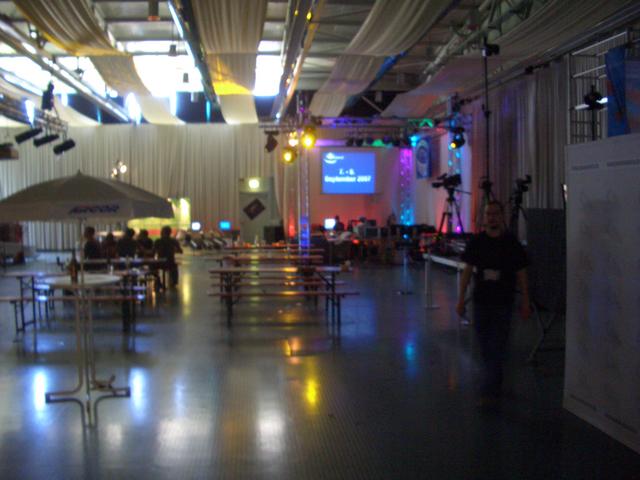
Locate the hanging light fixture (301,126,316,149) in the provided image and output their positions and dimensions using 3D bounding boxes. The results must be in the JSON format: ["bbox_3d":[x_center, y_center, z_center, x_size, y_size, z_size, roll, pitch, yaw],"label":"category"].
[{"bbox_3d":[-0.338,-3.010,19.000,0.420,0.600,0.460,0,3,0],"label":"hanging light fixture"}]

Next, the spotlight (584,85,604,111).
[{"bbox_3d":[3.903,-2.026,9.200,0.290,0.370,0.330,-1,3,-18],"label":"spotlight"}]

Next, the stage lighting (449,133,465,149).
[{"bbox_3d":[3.902,-2.845,18.500,0.440,0.460,0.460,2,4,37],"label":"stage lighting"}]

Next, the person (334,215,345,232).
[{"bbox_3d":[0.633,-0.131,21.000,0.500,1.300,0.700,0,3,3],"label":"person"}]

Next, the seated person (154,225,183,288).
[{"bbox_3d":[-3.137,0.387,13.400,0.560,1.320,0.750,0,3,-7],"label":"seated person"}]

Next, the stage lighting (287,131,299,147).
[{"bbox_3d":[-0.807,-2.980,19.000,0.360,0.460,0.420,0,3,3],"label":"stage lighting"}]

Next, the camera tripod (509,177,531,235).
[{"bbox_3d":[2.822,0.086,9.200,0.850,1.900,0.850,-1,3,-18],"label":"camera tripod"}]

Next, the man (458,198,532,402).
[{"bbox_3d":[1.507,0.573,5.620,0.640,1.790,0.420,0,3,5],"label":"man"}]

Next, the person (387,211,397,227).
[{"bbox_3d":[2.376,-0.258,21.500,0.480,1.300,0.680,1,3,18],"label":"person"}]

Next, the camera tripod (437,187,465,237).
[{"bbox_3d":[2.803,-0.322,13.900,0.850,1.620,0.850,1,3,21],"label":"camera tripod"}]

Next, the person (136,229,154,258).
[{"bbox_3d":[-3.587,0.402,13.300,0.480,1.270,0.720,0,3,-7],"label":"person"}]

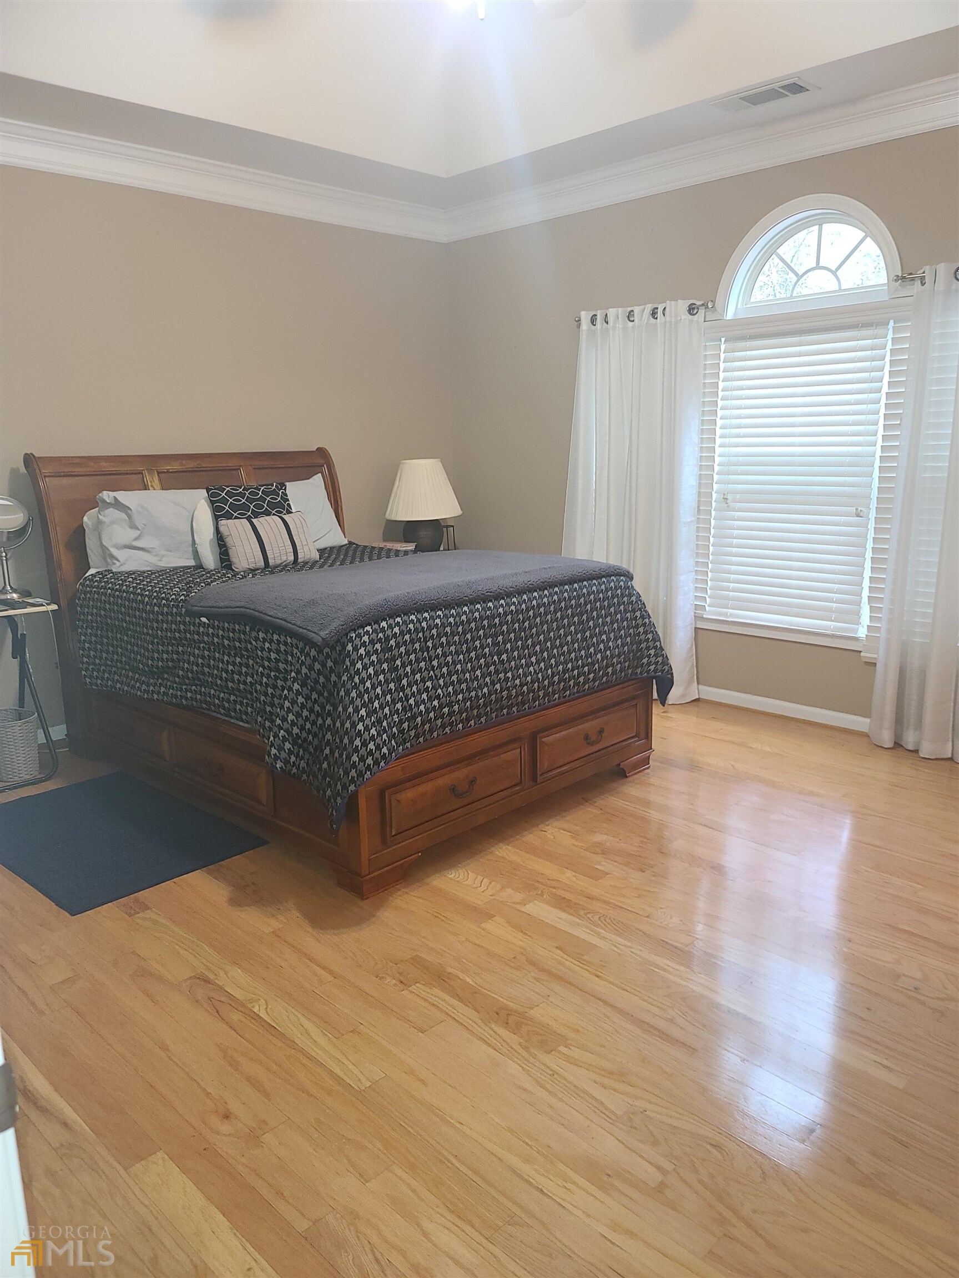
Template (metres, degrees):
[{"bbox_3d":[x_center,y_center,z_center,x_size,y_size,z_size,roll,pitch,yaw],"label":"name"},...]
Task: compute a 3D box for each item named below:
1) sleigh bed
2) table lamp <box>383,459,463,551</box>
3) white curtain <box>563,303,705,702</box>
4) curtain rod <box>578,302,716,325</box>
[{"bbox_3d":[-0.646,-0.145,4.237,2.384,1.415,1.728,11,18,44],"label":"sleigh bed"},{"bbox_3d":[-0.357,-0.820,5.744,0.469,0.589,0.469,-1,13,0],"label":"table lamp"},{"bbox_3d":[0.819,-0.750,5.203,0.931,2.123,0.149,11,18,44],"label":"white curtain"},{"bbox_3d":[0.861,-1.747,4.947,0.894,0.051,0.074,11,18,44],"label":"curtain rod"}]

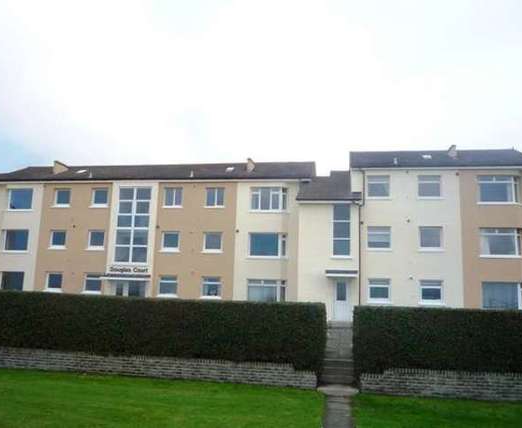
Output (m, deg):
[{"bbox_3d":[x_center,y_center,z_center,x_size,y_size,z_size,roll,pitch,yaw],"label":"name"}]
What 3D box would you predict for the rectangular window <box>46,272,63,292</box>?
[{"bbox_3d":[-12.471,4.145,29.903,1.051,1.194,0.130,0,-8,10],"label":"rectangular window"}]

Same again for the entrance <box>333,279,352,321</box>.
[{"bbox_3d":[4.054,4.272,24.739,0.839,2.119,0.150,0,-10,10],"label":"entrance"}]

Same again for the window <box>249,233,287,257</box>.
[{"bbox_3d":[0.402,1.816,28.562,2.242,1.472,0.250,0,-10,10],"label":"window"}]

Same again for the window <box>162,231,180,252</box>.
[{"bbox_3d":[-5.264,1.647,29.066,1.080,1.211,0.130,0,-8,10],"label":"window"}]

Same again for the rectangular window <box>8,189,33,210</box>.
[{"bbox_3d":[-15.093,-0.877,31.078,1.732,1.445,0.130,0,-8,10],"label":"rectangular window"}]

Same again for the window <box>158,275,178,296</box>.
[{"bbox_3d":[-5.413,4.230,29.046,1.198,1.335,0.150,0,-10,10],"label":"window"}]

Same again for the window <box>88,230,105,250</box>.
[{"bbox_3d":[-9.925,1.589,29.853,1.061,1.184,0.130,0,-8,10],"label":"window"}]

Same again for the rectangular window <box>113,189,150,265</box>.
[{"bbox_3d":[-7.746,0.670,30.059,2.192,4.785,0.150,0,-10,10],"label":"rectangular window"}]

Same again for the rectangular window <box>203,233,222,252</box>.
[{"bbox_3d":[-2.782,1.675,28.647,1.132,1.182,0.130,0,-8,10],"label":"rectangular window"}]

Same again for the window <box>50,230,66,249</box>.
[{"bbox_3d":[-12.581,1.602,30.727,1.097,1.179,0.150,0,-10,10],"label":"window"}]

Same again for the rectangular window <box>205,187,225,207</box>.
[{"bbox_3d":[-2.662,-0.951,29.013,1.104,1.190,0.130,0,-8,10],"label":"rectangular window"}]

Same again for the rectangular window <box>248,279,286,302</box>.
[{"bbox_3d":[0.367,4.389,27.722,2.179,1.410,0.200,0,-8,10],"label":"rectangular window"}]

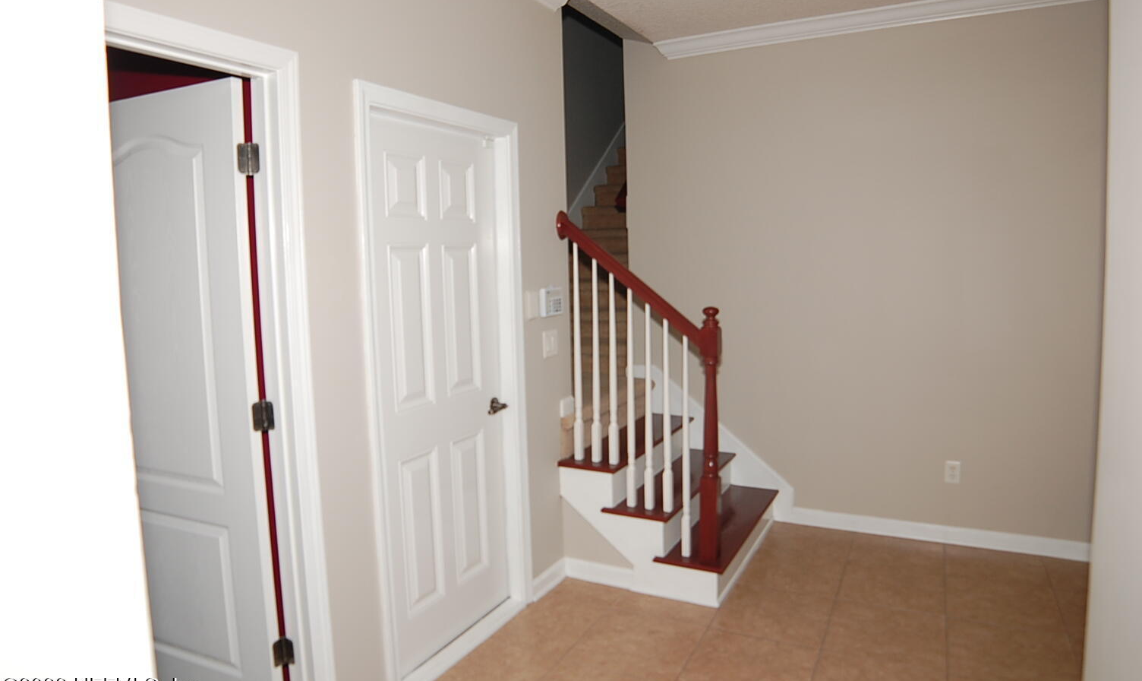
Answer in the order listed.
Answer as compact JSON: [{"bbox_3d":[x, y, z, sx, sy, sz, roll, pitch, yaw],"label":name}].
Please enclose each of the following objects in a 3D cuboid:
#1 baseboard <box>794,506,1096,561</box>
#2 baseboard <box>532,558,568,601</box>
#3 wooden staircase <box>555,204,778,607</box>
[{"bbox_3d":[1.929,1.031,3.591,1.421,0.094,0.016,2,8,24],"label":"baseboard"},{"bbox_3d":[-0.099,1.130,3.171,0.016,0.094,0.296,3,8,32],"label":"baseboard"},{"bbox_3d":[0.558,0.231,3.470,0.808,1.773,1.131,2,8,27],"label":"wooden staircase"}]

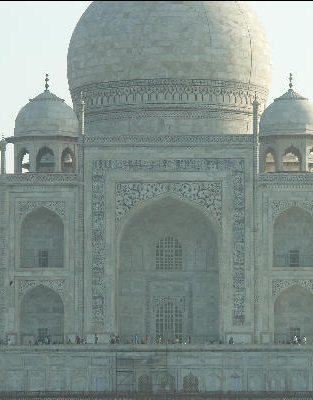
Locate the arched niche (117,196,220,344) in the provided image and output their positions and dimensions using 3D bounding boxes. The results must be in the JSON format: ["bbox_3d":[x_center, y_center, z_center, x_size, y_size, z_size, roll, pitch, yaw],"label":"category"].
[{"bbox_3d":[1.528,9.018,349.160,13.246,19.524,4.000,0,-5,1],"label":"arched niche"}]

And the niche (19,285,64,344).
[{"bbox_3d":[-14.549,14.735,348.328,5.718,7.881,2.400,0,-5,1],"label":"niche"}]

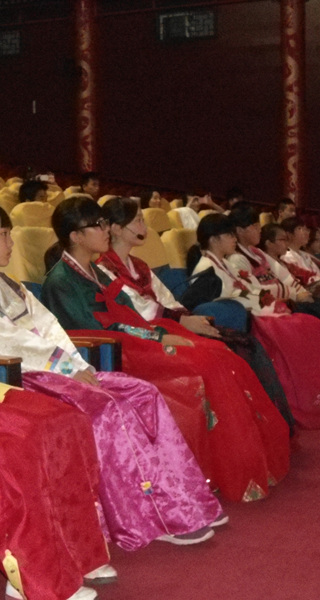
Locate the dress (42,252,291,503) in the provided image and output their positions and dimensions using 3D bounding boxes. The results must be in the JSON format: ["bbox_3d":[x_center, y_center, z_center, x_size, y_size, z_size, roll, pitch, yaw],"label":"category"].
[{"bbox_3d":[-0.026,0.272,4.237,0.930,0.920,0.580,2,4,24],"label":"dress"}]

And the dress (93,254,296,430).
[{"bbox_3d":[0.190,0.261,4.638,0.900,0.970,0.580,0,4,17],"label":"dress"}]

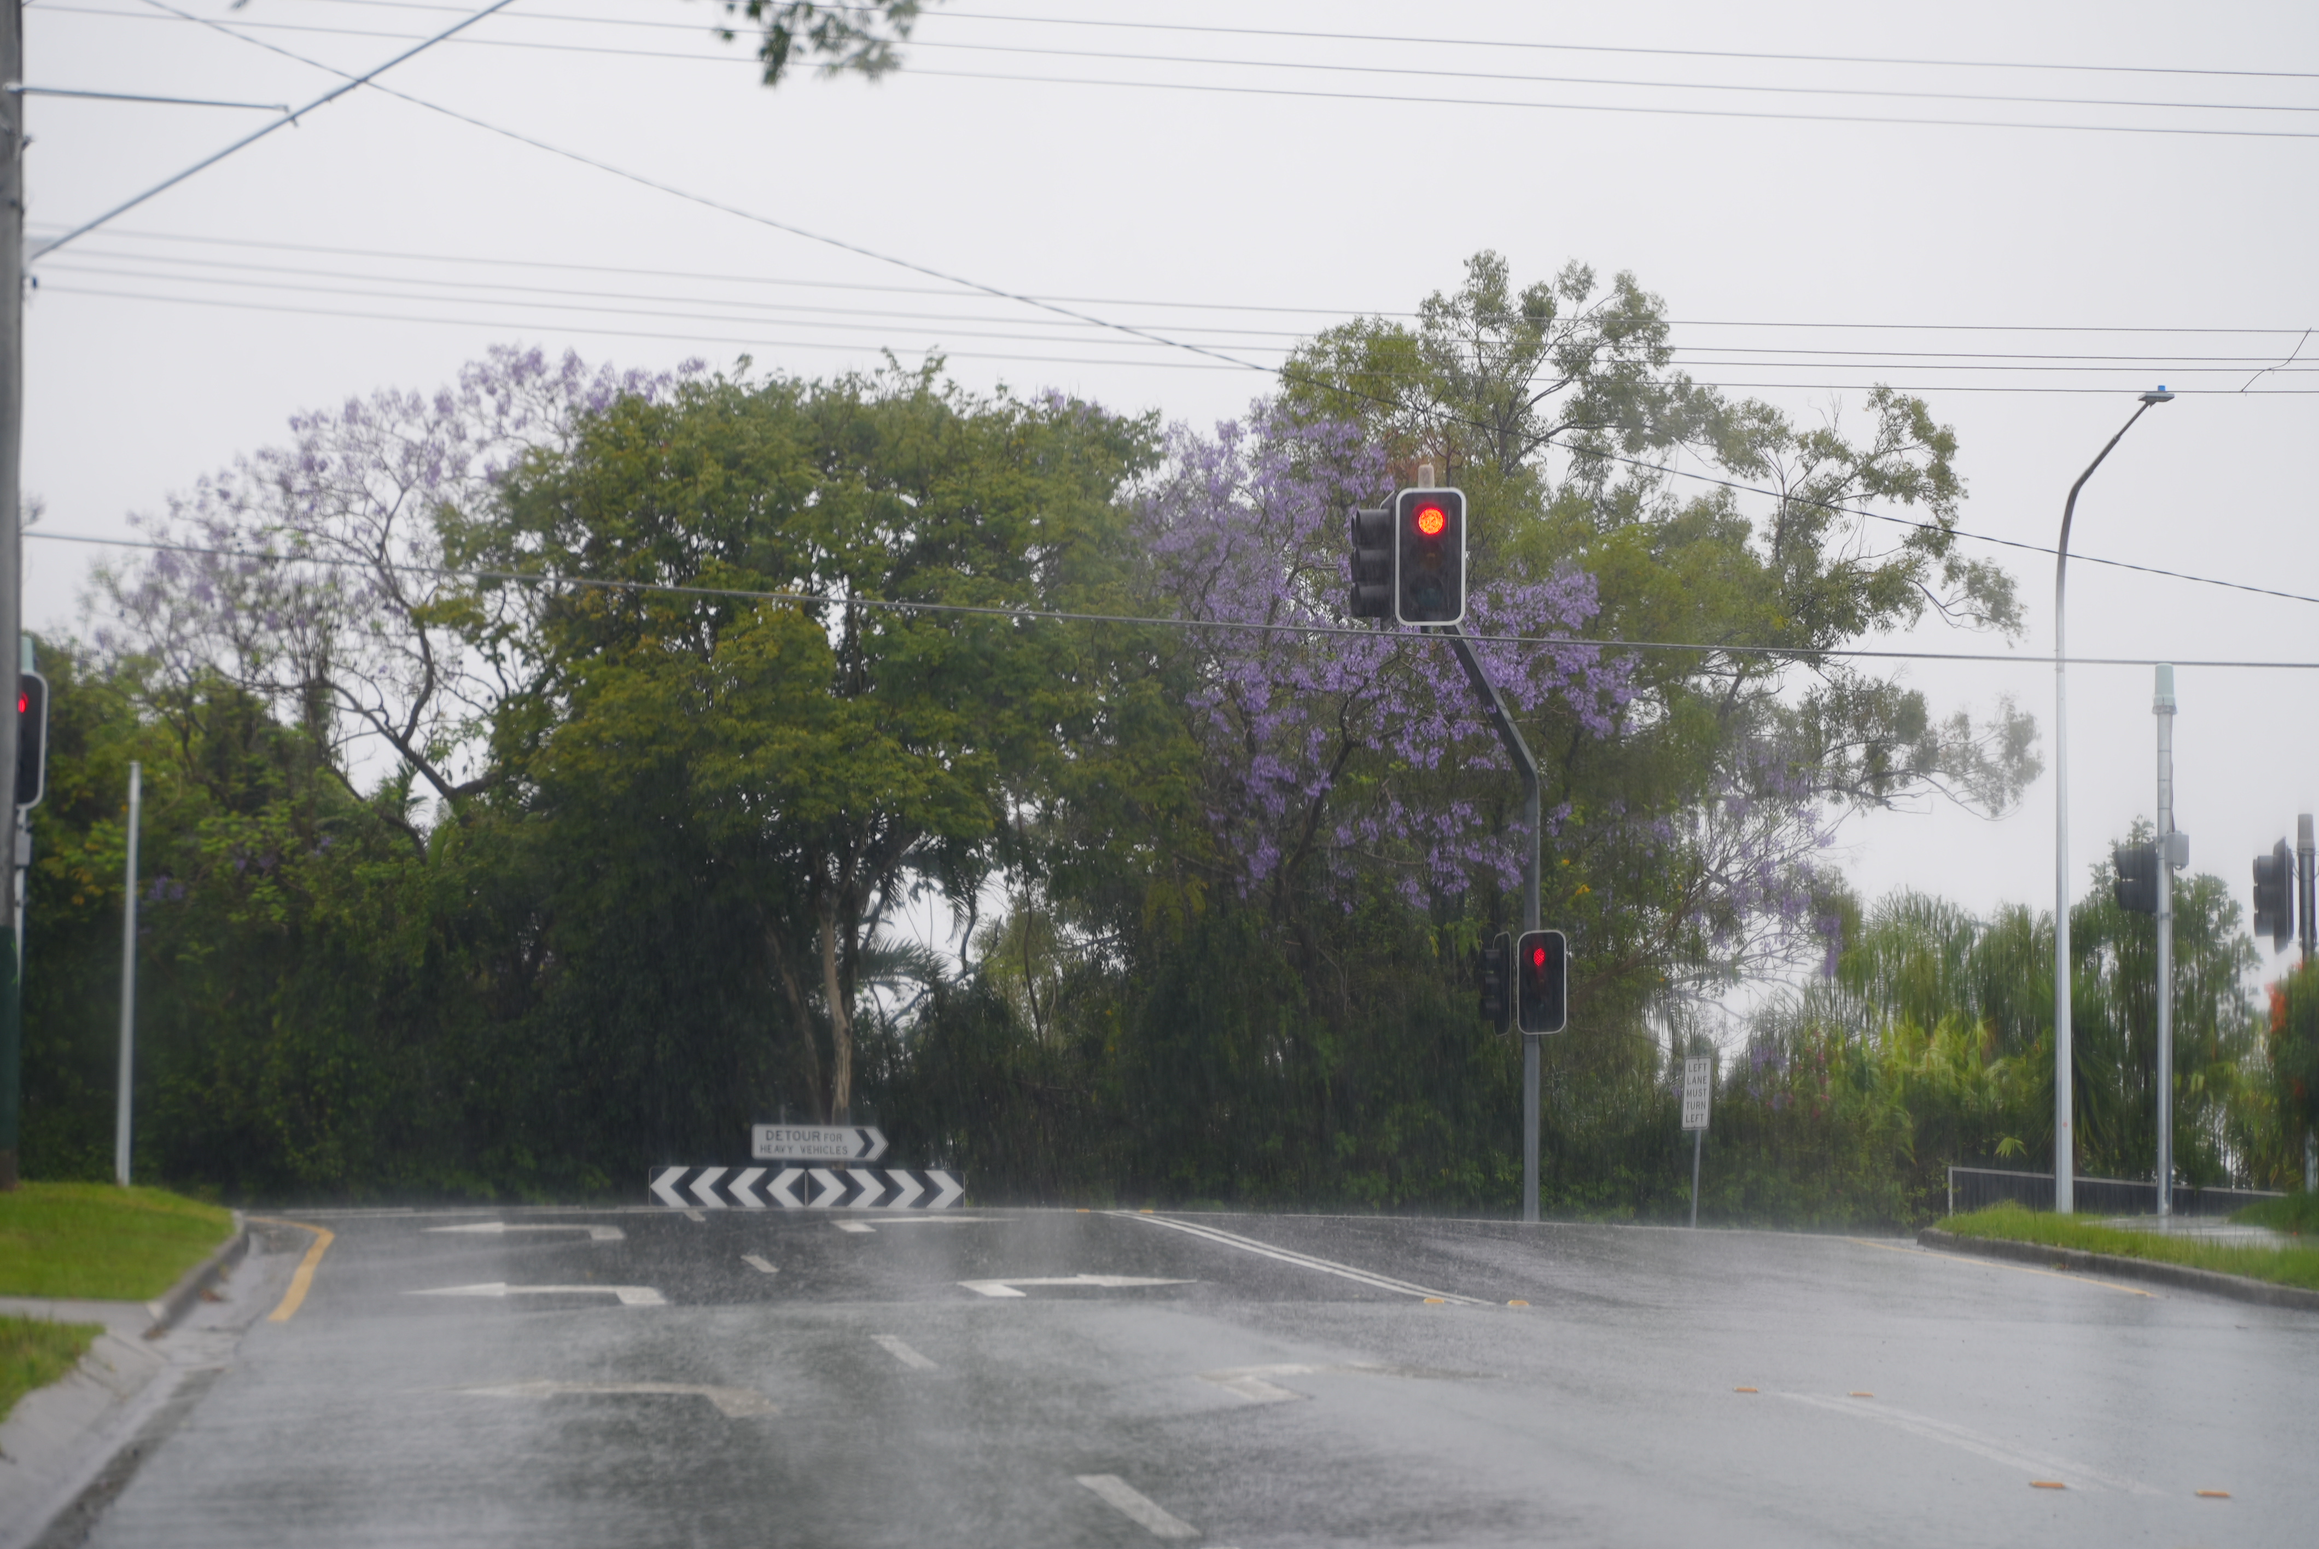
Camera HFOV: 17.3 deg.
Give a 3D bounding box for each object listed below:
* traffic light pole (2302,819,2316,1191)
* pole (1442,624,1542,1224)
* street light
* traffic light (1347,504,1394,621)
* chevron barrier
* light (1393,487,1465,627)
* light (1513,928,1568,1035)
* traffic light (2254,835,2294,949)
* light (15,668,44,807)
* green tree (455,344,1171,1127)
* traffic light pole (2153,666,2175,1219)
[{"bbox_3d":[11.826,2.546,78.300,0.160,4.270,0.160,0,-2,0],"label":"traffic light pole"},{"bbox_3d":[3.450,1.660,80.700,0.220,6.750,2.100,-1,-2,30],"label":"pole"},{"bbox_3d":[7.780,0.170,62.100,0.300,6.800,1.400,-2,-3,41],"label":"street light"},{"bbox_3d":[2.332,-2.246,79.900,0.570,1.400,0.710,1,-2,-14],"label":"traffic light"},{"bbox_3d":[-3.608,4.255,78.000,3.220,0.420,0.080,0,-2,-4],"label":"chevron barrier"},{"bbox_3d":[2.825,-2.276,79.600,0.730,1.440,0.550,0,-2,8],"label":"light"},{"bbox_3d":[4.067,2.222,81.100,0.570,1.120,0.420,-1,-2,16],"label":"light"},{"bbox_3d":[11.437,1.236,78.000,0.420,1.130,0.560,0,-2,10],"label":"traffic light"},{"bbox_3d":[-9.274,-0.269,61.600,0.560,1.130,0.420,0,-2,-12],"label":"light"},{"bbox_3d":[-4.031,0.207,87.000,7.900,9.700,7.400,0,-2,0],"label":"green tree"},{"bbox_3d":[8.058,1.337,61.000,0.160,4.420,0.160,0,-2,0],"label":"traffic light pole"}]

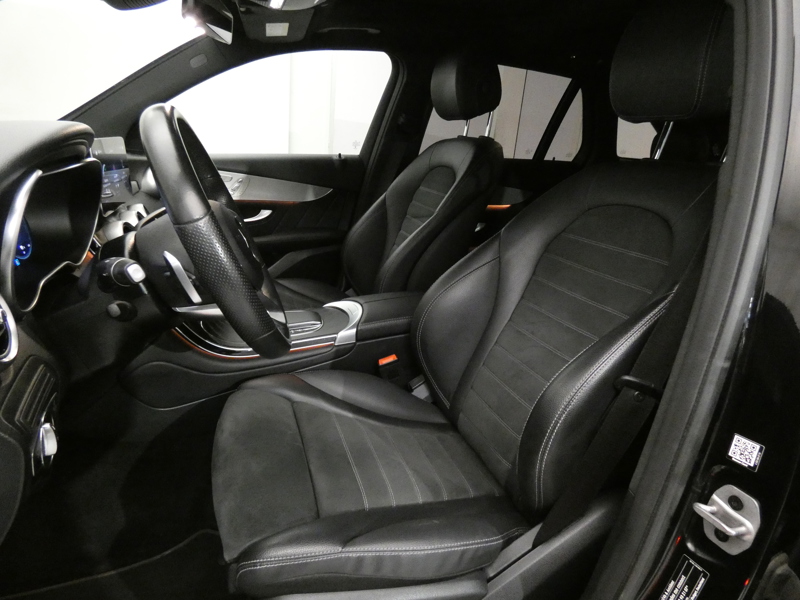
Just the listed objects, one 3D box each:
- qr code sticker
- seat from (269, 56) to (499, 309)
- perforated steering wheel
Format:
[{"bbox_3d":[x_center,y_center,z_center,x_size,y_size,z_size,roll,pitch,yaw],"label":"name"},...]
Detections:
[{"bbox_3d":[0.328,0.145,0.439,0.001,0.026,0.026,7,10,-31],"label":"qr code sticker"},{"bbox_3d":[-0.110,-0.270,1.450,0.850,0.990,0.540,-2,21,-20],"label":"seat"},{"bbox_3d":[-0.255,-0.081,0.648,0.085,0.365,0.370,-25,27,-9],"label":"perforated steering wheel"}]

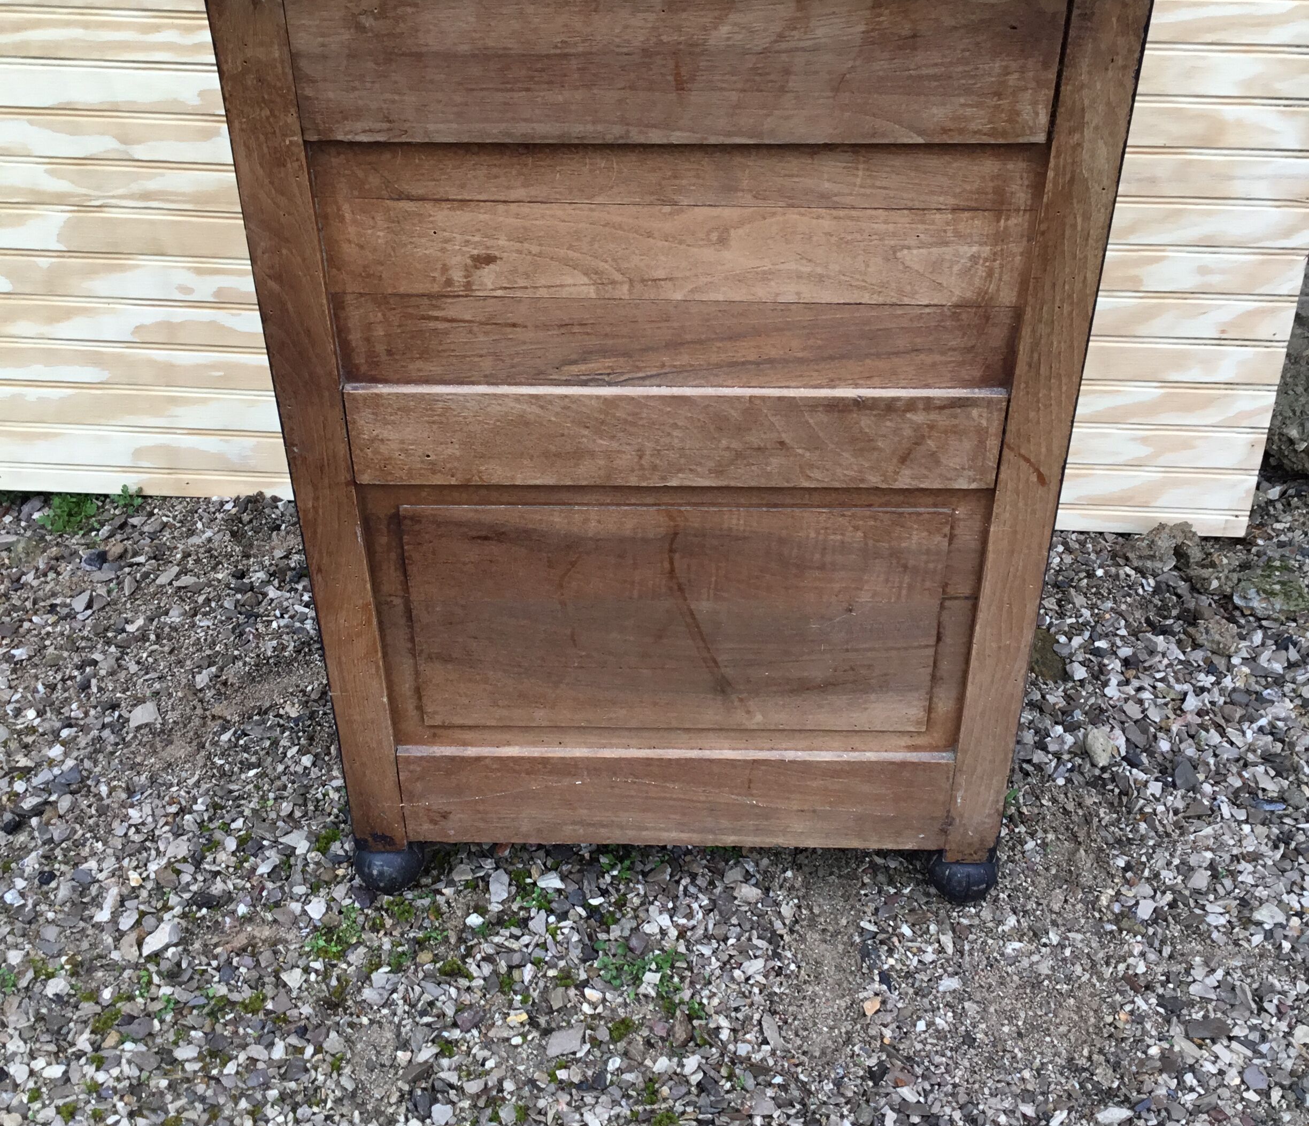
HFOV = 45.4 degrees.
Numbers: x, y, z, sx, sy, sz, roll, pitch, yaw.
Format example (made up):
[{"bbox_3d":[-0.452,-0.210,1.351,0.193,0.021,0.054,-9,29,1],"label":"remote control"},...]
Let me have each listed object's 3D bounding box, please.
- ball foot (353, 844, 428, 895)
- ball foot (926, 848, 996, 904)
[{"bbox_3d":[-0.221,0.249,1.303,0.057,0.047,0.057,1,37,1],"label":"ball foot"},{"bbox_3d":[0.255,0.255,1.291,0.057,0.047,0.057,1,37,1],"label":"ball foot"}]

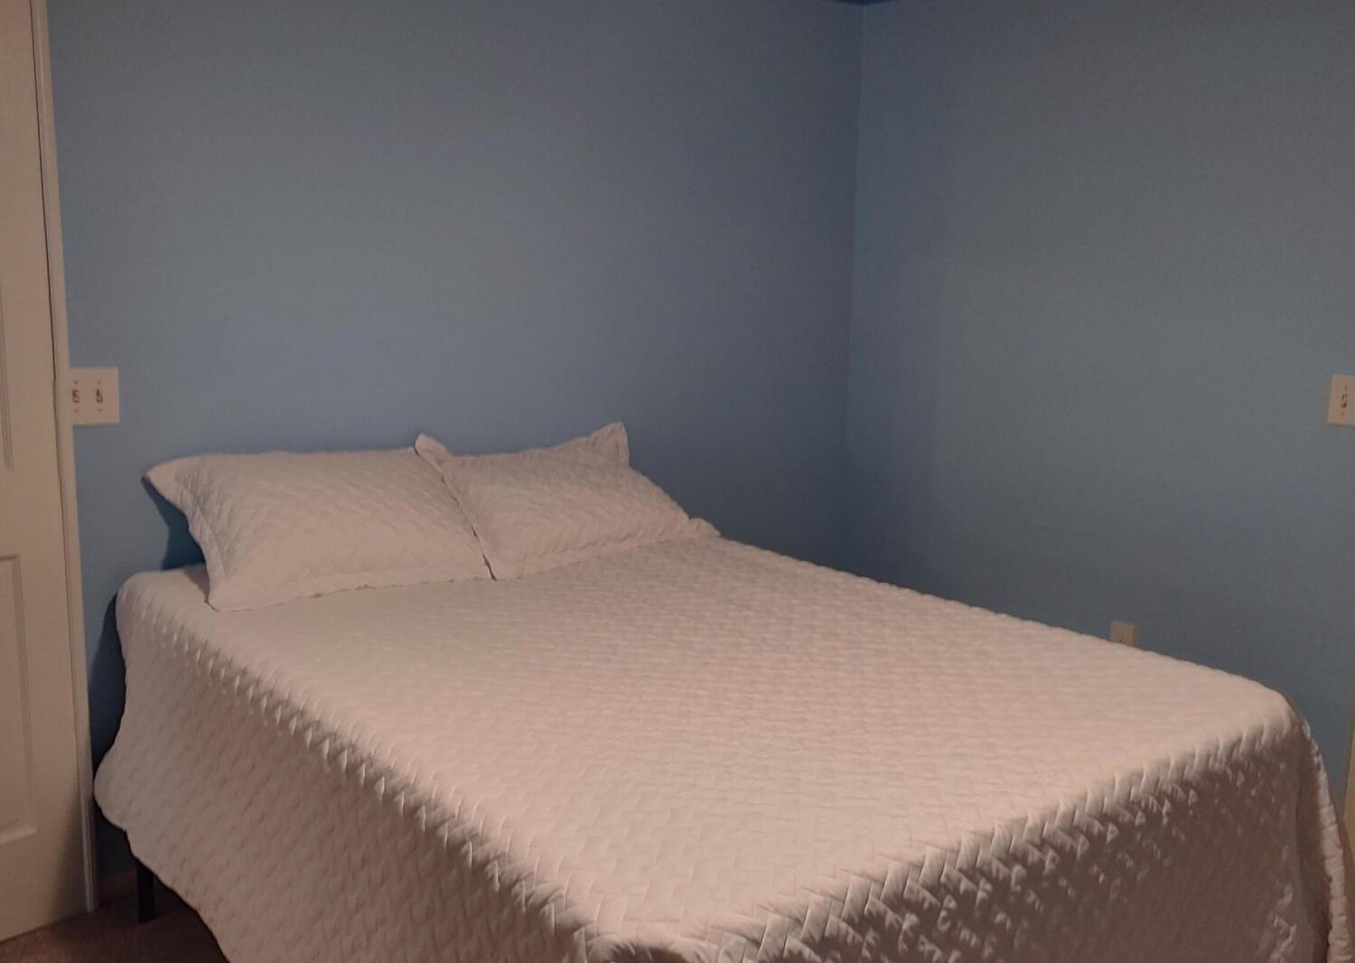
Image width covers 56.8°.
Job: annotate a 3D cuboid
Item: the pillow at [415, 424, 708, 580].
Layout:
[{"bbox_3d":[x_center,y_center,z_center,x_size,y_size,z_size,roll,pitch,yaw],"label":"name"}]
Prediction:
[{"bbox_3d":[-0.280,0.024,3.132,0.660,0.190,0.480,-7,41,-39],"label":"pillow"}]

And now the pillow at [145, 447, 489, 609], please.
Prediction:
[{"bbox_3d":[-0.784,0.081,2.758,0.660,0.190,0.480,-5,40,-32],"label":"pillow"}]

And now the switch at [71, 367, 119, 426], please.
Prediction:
[{"bbox_3d":[-1.242,-0.178,2.651,0.118,0.118,0.014,-6,12,-35],"label":"switch"}]

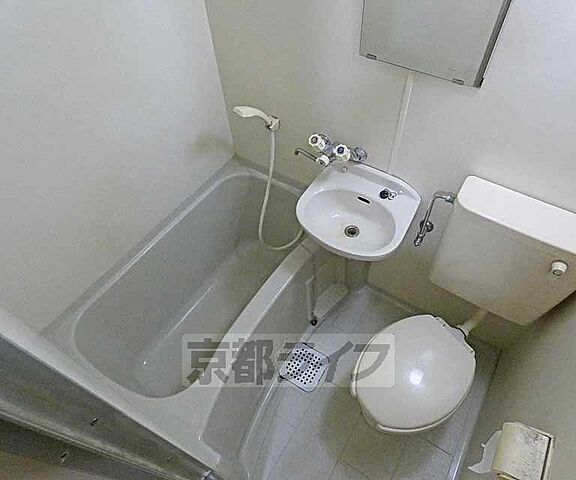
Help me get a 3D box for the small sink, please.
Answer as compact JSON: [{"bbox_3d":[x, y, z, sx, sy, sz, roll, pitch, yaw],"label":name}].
[{"bbox_3d":[0.239,-0.080,1.276,0.389,0.170,0.400,26,59,20],"label":"small sink"}]

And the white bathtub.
[{"bbox_3d":[-0.208,0.244,1.419,0.690,0.507,1.000,25,56,20],"label":"white bathtub"}]

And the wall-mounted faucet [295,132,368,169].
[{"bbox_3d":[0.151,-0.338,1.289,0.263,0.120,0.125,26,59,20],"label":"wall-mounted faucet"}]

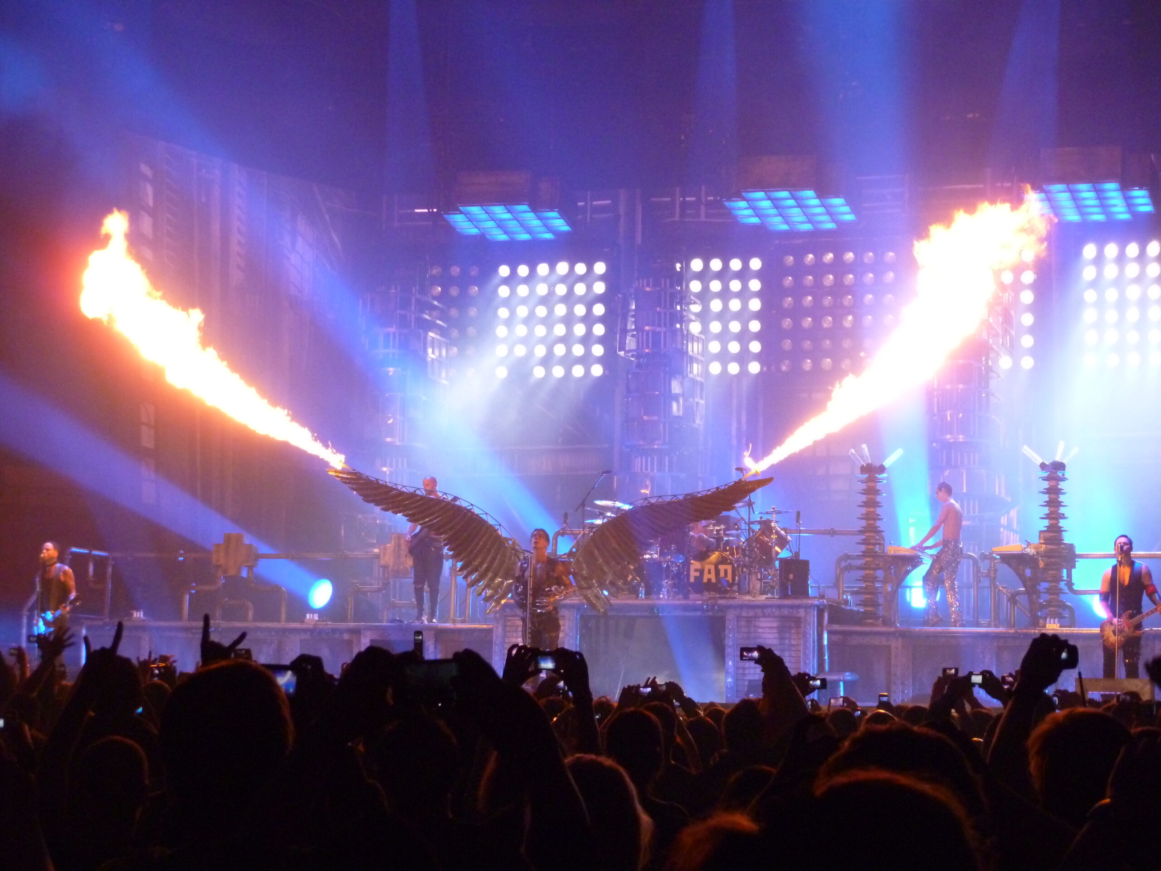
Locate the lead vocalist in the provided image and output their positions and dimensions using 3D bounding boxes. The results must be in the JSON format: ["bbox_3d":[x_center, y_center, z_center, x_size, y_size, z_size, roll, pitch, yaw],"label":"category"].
[{"bbox_3d":[-0.412,1.923,29.400,0.660,1.830,0.500,0,-6,14],"label":"lead vocalist"}]

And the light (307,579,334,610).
[{"bbox_3d":[-3.521,2.232,37.069,0.420,0.440,0.360,-4,-24,41],"label":"light"}]

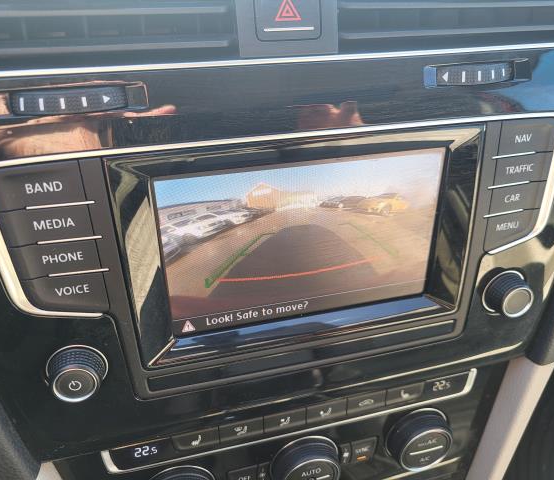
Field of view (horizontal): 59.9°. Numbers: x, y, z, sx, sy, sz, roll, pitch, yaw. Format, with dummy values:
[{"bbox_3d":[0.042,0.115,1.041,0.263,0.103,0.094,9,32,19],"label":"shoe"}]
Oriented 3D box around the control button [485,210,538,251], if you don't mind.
[{"bbox_3d":[0.130,-0.006,0.269,0.033,0.021,0.005,-8,28,-13],"label":"control button"}]

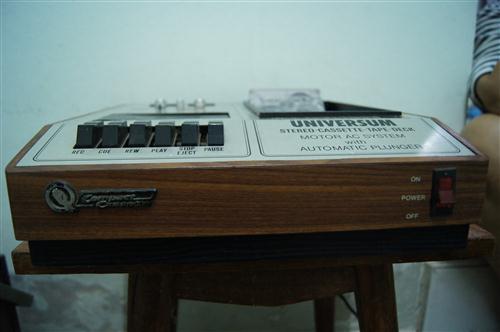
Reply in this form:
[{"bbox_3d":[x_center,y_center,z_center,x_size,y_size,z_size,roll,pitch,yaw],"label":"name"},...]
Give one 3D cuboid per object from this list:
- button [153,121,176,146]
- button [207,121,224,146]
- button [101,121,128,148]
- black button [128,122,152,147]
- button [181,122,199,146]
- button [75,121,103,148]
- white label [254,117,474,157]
[{"bbox_3d":[-0.070,-0.026,0.310,0.012,0.019,0.021,-1,13,-4],"label":"button"},{"bbox_3d":[-0.028,-0.027,0.313,0.013,0.019,0.021,-1,13,-4],"label":"button"},{"bbox_3d":[-0.111,-0.025,0.307,0.012,0.019,0.021,-1,13,-4],"label":"button"},{"bbox_3d":[-0.090,-0.026,0.309,0.012,0.019,0.021,-1,13,-4],"label":"black button"},{"bbox_3d":[-0.049,-0.027,0.312,0.013,0.019,0.021,-1,13,-4],"label":"button"},{"bbox_3d":[-0.131,-0.025,0.305,0.012,0.019,0.021,-1,13,-4],"label":"button"},{"bbox_3d":[0.090,-0.026,0.327,0.168,0.002,0.073,-1,31,-4],"label":"white label"}]

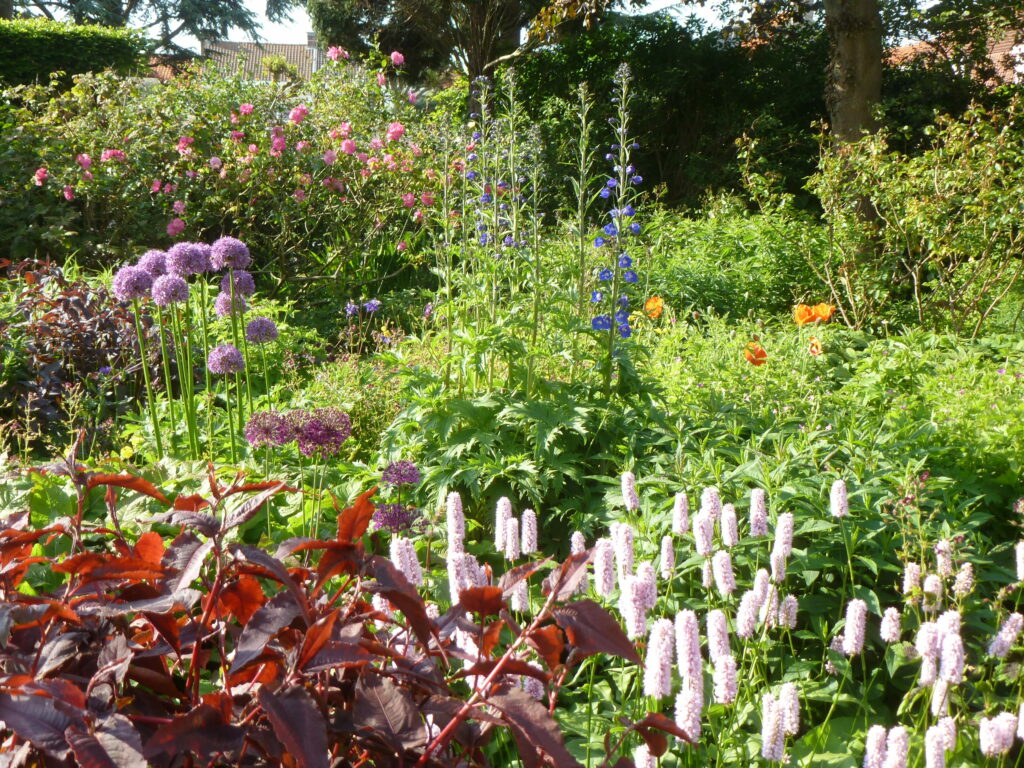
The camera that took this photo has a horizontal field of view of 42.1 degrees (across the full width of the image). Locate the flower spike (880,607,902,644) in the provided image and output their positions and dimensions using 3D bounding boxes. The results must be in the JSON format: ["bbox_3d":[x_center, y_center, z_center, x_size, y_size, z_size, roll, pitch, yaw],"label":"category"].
[{"bbox_3d":[0.467,0.297,1.639,0.024,0.045,0.024,2,9,0],"label":"flower spike"}]

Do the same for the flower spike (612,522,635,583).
[{"bbox_3d":[0.162,0.239,1.890,0.025,0.085,0.025,-2,9,0],"label":"flower spike"}]

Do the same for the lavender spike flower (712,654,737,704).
[{"bbox_3d":[0.230,0.318,1.431,0.025,0.052,0.025,-3,9,0],"label":"lavender spike flower"}]

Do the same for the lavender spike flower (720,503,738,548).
[{"bbox_3d":[0.328,0.211,2.000,0.024,0.064,0.024,-5,12,0],"label":"lavender spike flower"}]

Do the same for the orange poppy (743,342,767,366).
[{"bbox_3d":[0.861,-0.104,4.700,0.078,0.085,0.078,0,12,0],"label":"orange poppy"}]

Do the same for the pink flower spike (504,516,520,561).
[{"bbox_3d":[0.001,0.230,1.970,0.020,0.063,0.020,0,12,0],"label":"pink flower spike"}]

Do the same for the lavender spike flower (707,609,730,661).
[{"bbox_3d":[0.238,0.291,1.531,0.025,0.064,0.025,-10,9,0],"label":"lavender spike flower"}]

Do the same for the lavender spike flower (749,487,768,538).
[{"bbox_3d":[0.382,0.199,2.059,0.025,0.074,0.025,-5,9,0],"label":"lavender spike flower"}]

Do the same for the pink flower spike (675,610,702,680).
[{"bbox_3d":[0.191,0.283,1.428,0.027,0.081,0.027,-7,9,0],"label":"pink flower spike"}]

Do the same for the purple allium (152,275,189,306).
[{"bbox_3d":[-0.874,-0.239,3.400,0.092,0.079,0.092,-3,10,0],"label":"purple allium"}]

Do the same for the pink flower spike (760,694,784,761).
[{"bbox_3d":[0.271,0.355,1.380,0.022,0.069,0.022,0,12,0],"label":"pink flower spike"}]

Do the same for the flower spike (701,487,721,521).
[{"bbox_3d":[0.300,0.183,2.000,0.027,0.057,0.027,-4,9,0],"label":"flower spike"}]

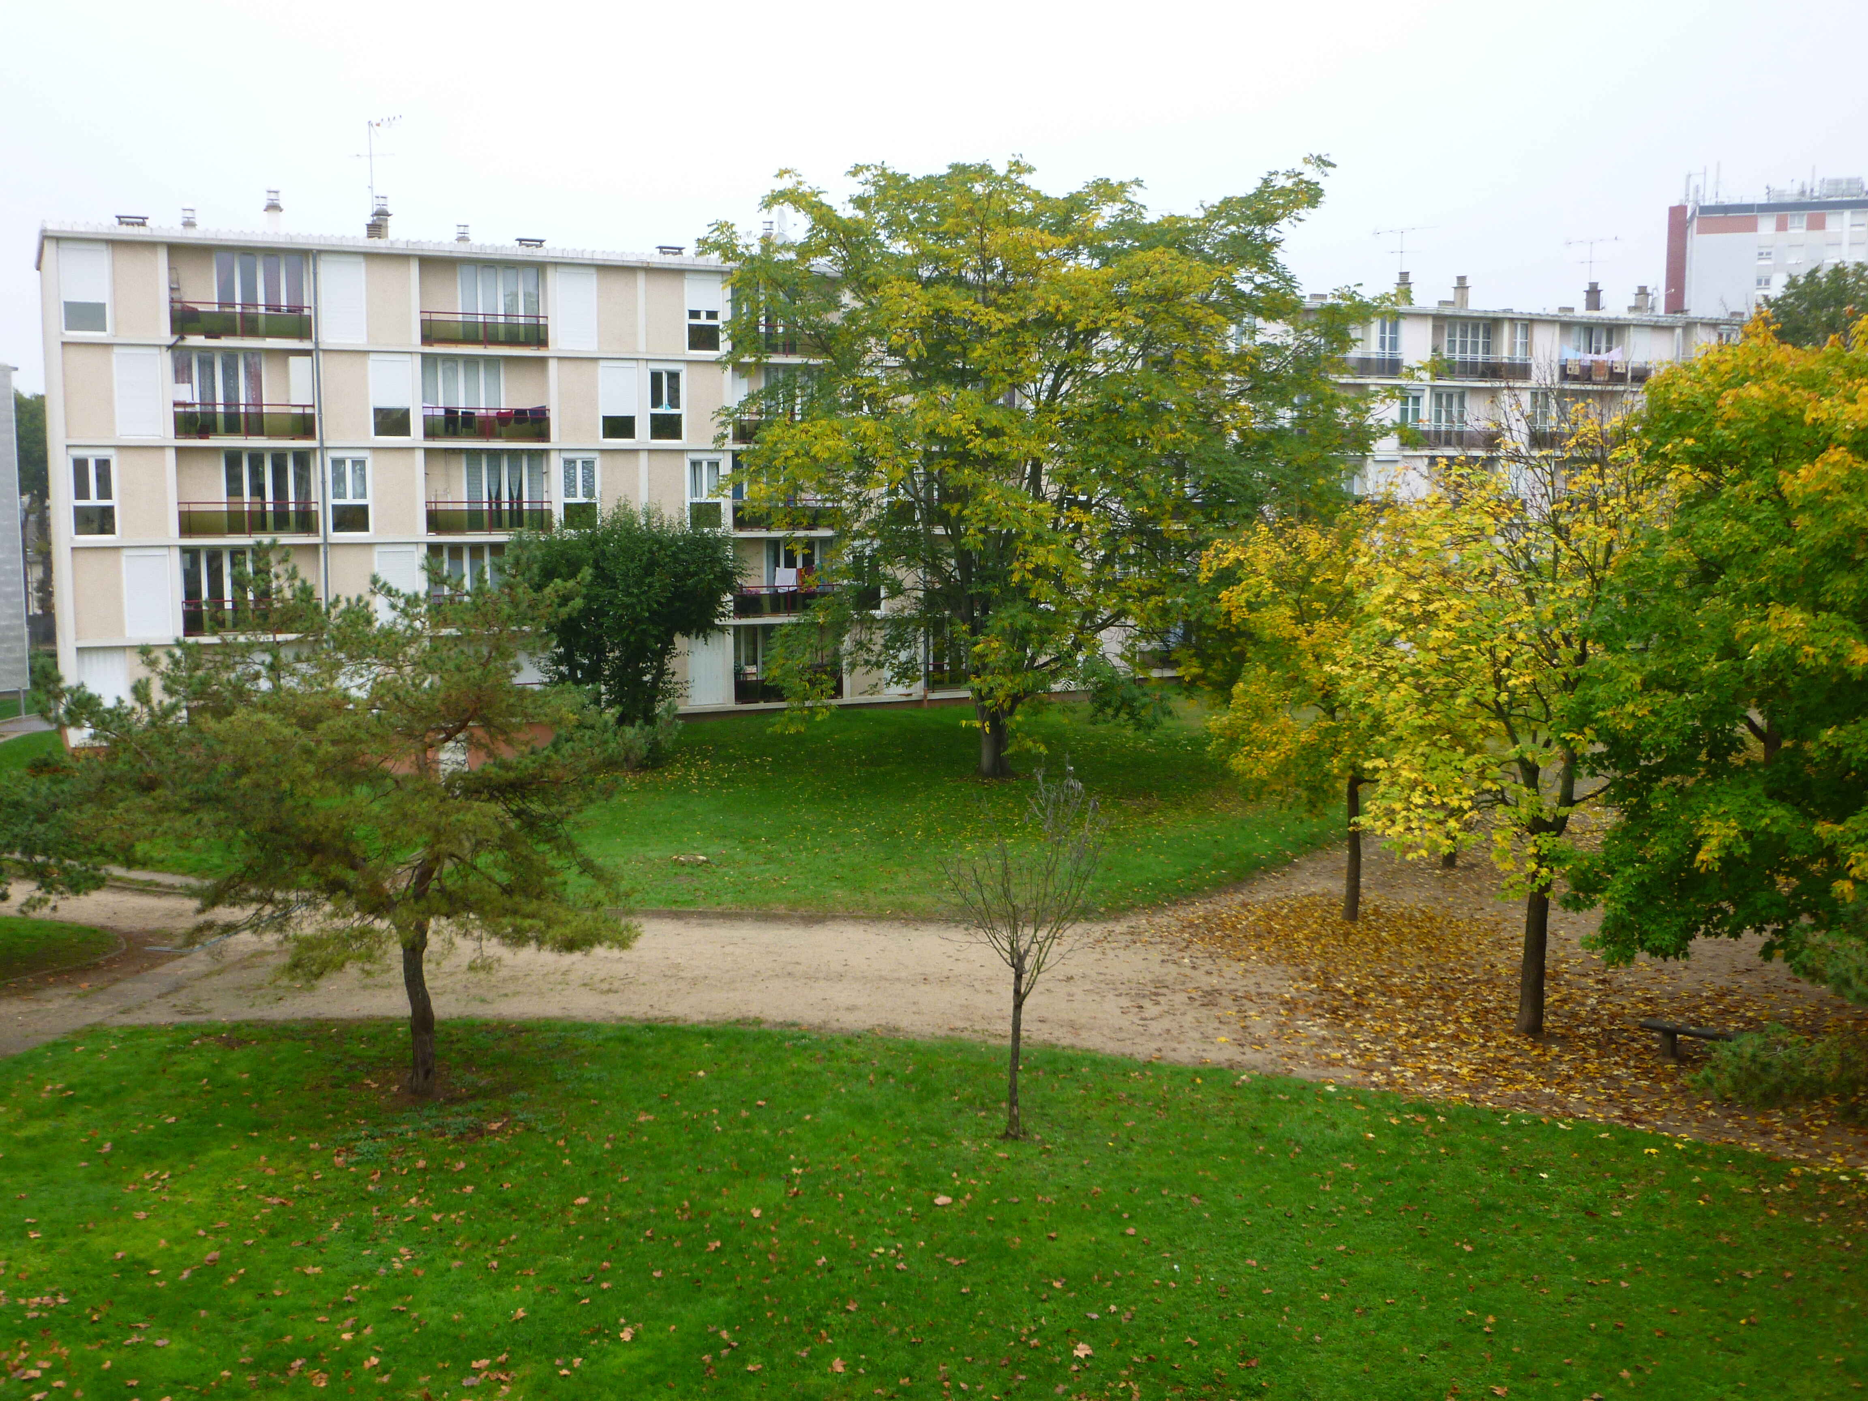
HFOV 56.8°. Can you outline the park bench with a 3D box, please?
[{"bbox_3d":[10.435,4.668,23.170,1.750,0.460,0.420,5,9,32],"label":"park bench"}]

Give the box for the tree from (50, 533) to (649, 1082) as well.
[{"bbox_3d":[-7.479,1.547,21.850,7.460,7.040,6.710,0,7,0],"label":"tree"}]

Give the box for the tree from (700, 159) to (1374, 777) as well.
[{"bbox_3d":[2.677,-5.791,44.130,17.220,15.630,15.500,0,7,0],"label":"tree"}]

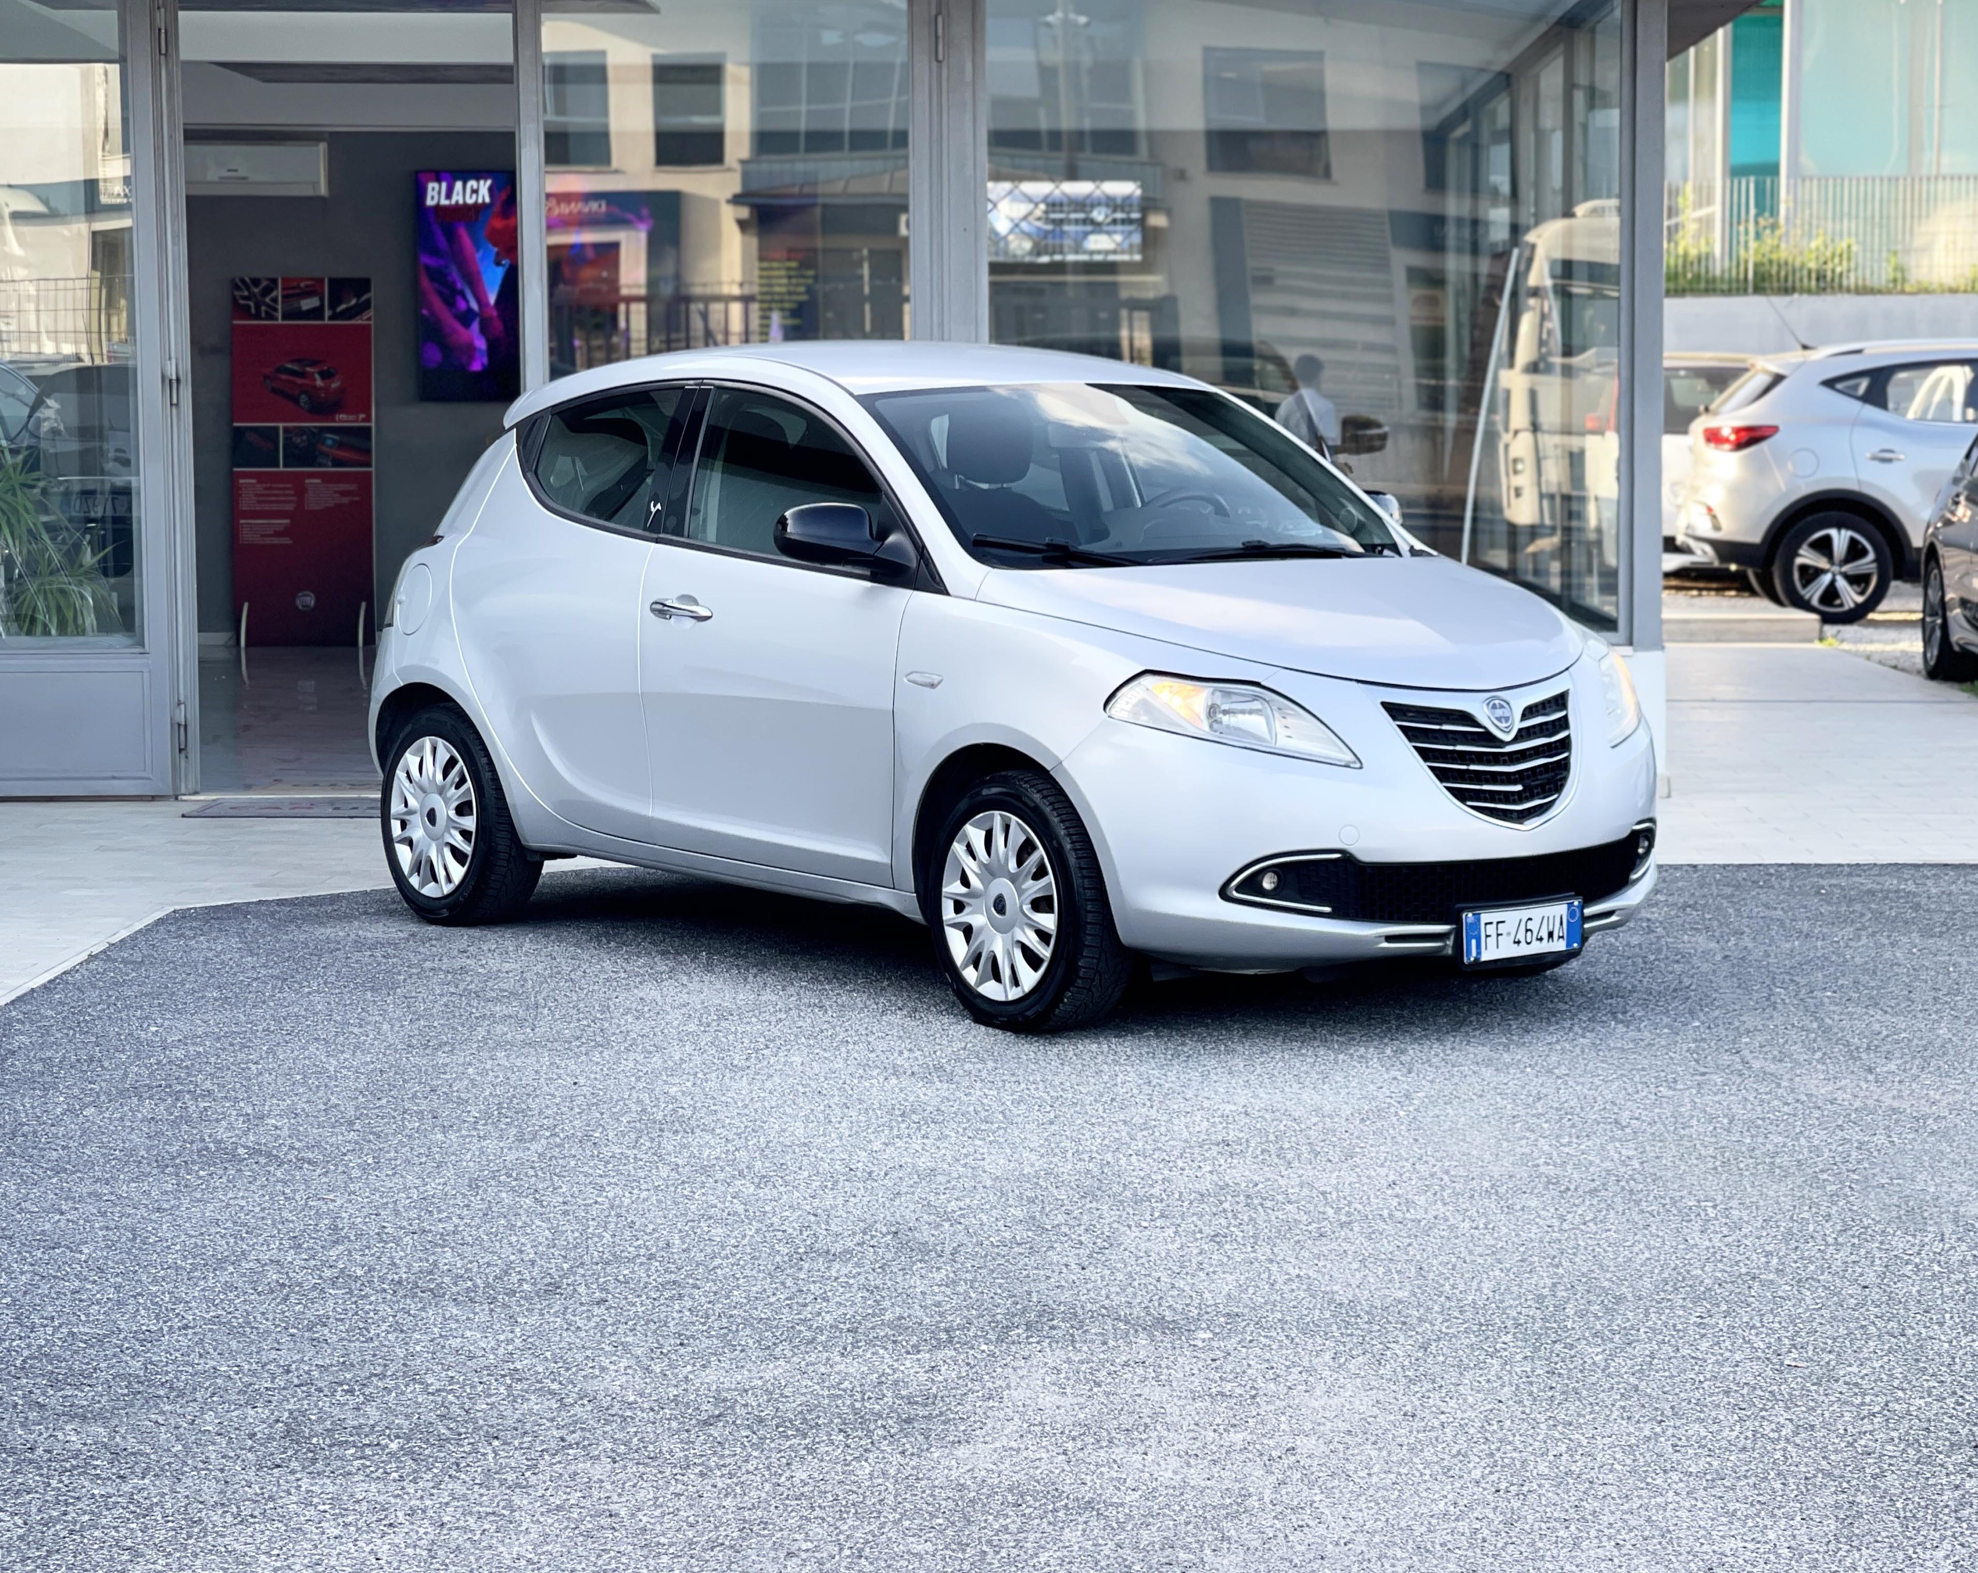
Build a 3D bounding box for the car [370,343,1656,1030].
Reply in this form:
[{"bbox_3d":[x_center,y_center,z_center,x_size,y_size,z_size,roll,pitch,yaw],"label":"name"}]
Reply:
[{"bbox_3d":[-0.087,-0.349,9.859,1.700,1.520,3.840,-4,7,-39],"label":"car"}]

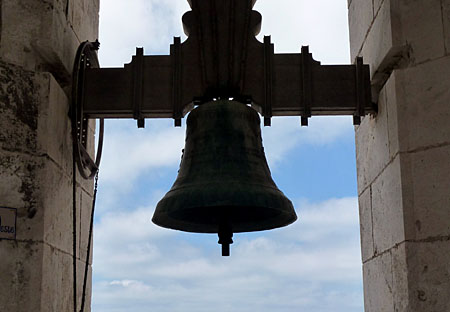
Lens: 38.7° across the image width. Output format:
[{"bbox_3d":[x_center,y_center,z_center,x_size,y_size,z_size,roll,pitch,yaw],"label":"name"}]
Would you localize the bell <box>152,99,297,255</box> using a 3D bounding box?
[{"bbox_3d":[0.004,0.153,4.526,0.999,1.056,0.999,-1,-16,1],"label":"bell"}]

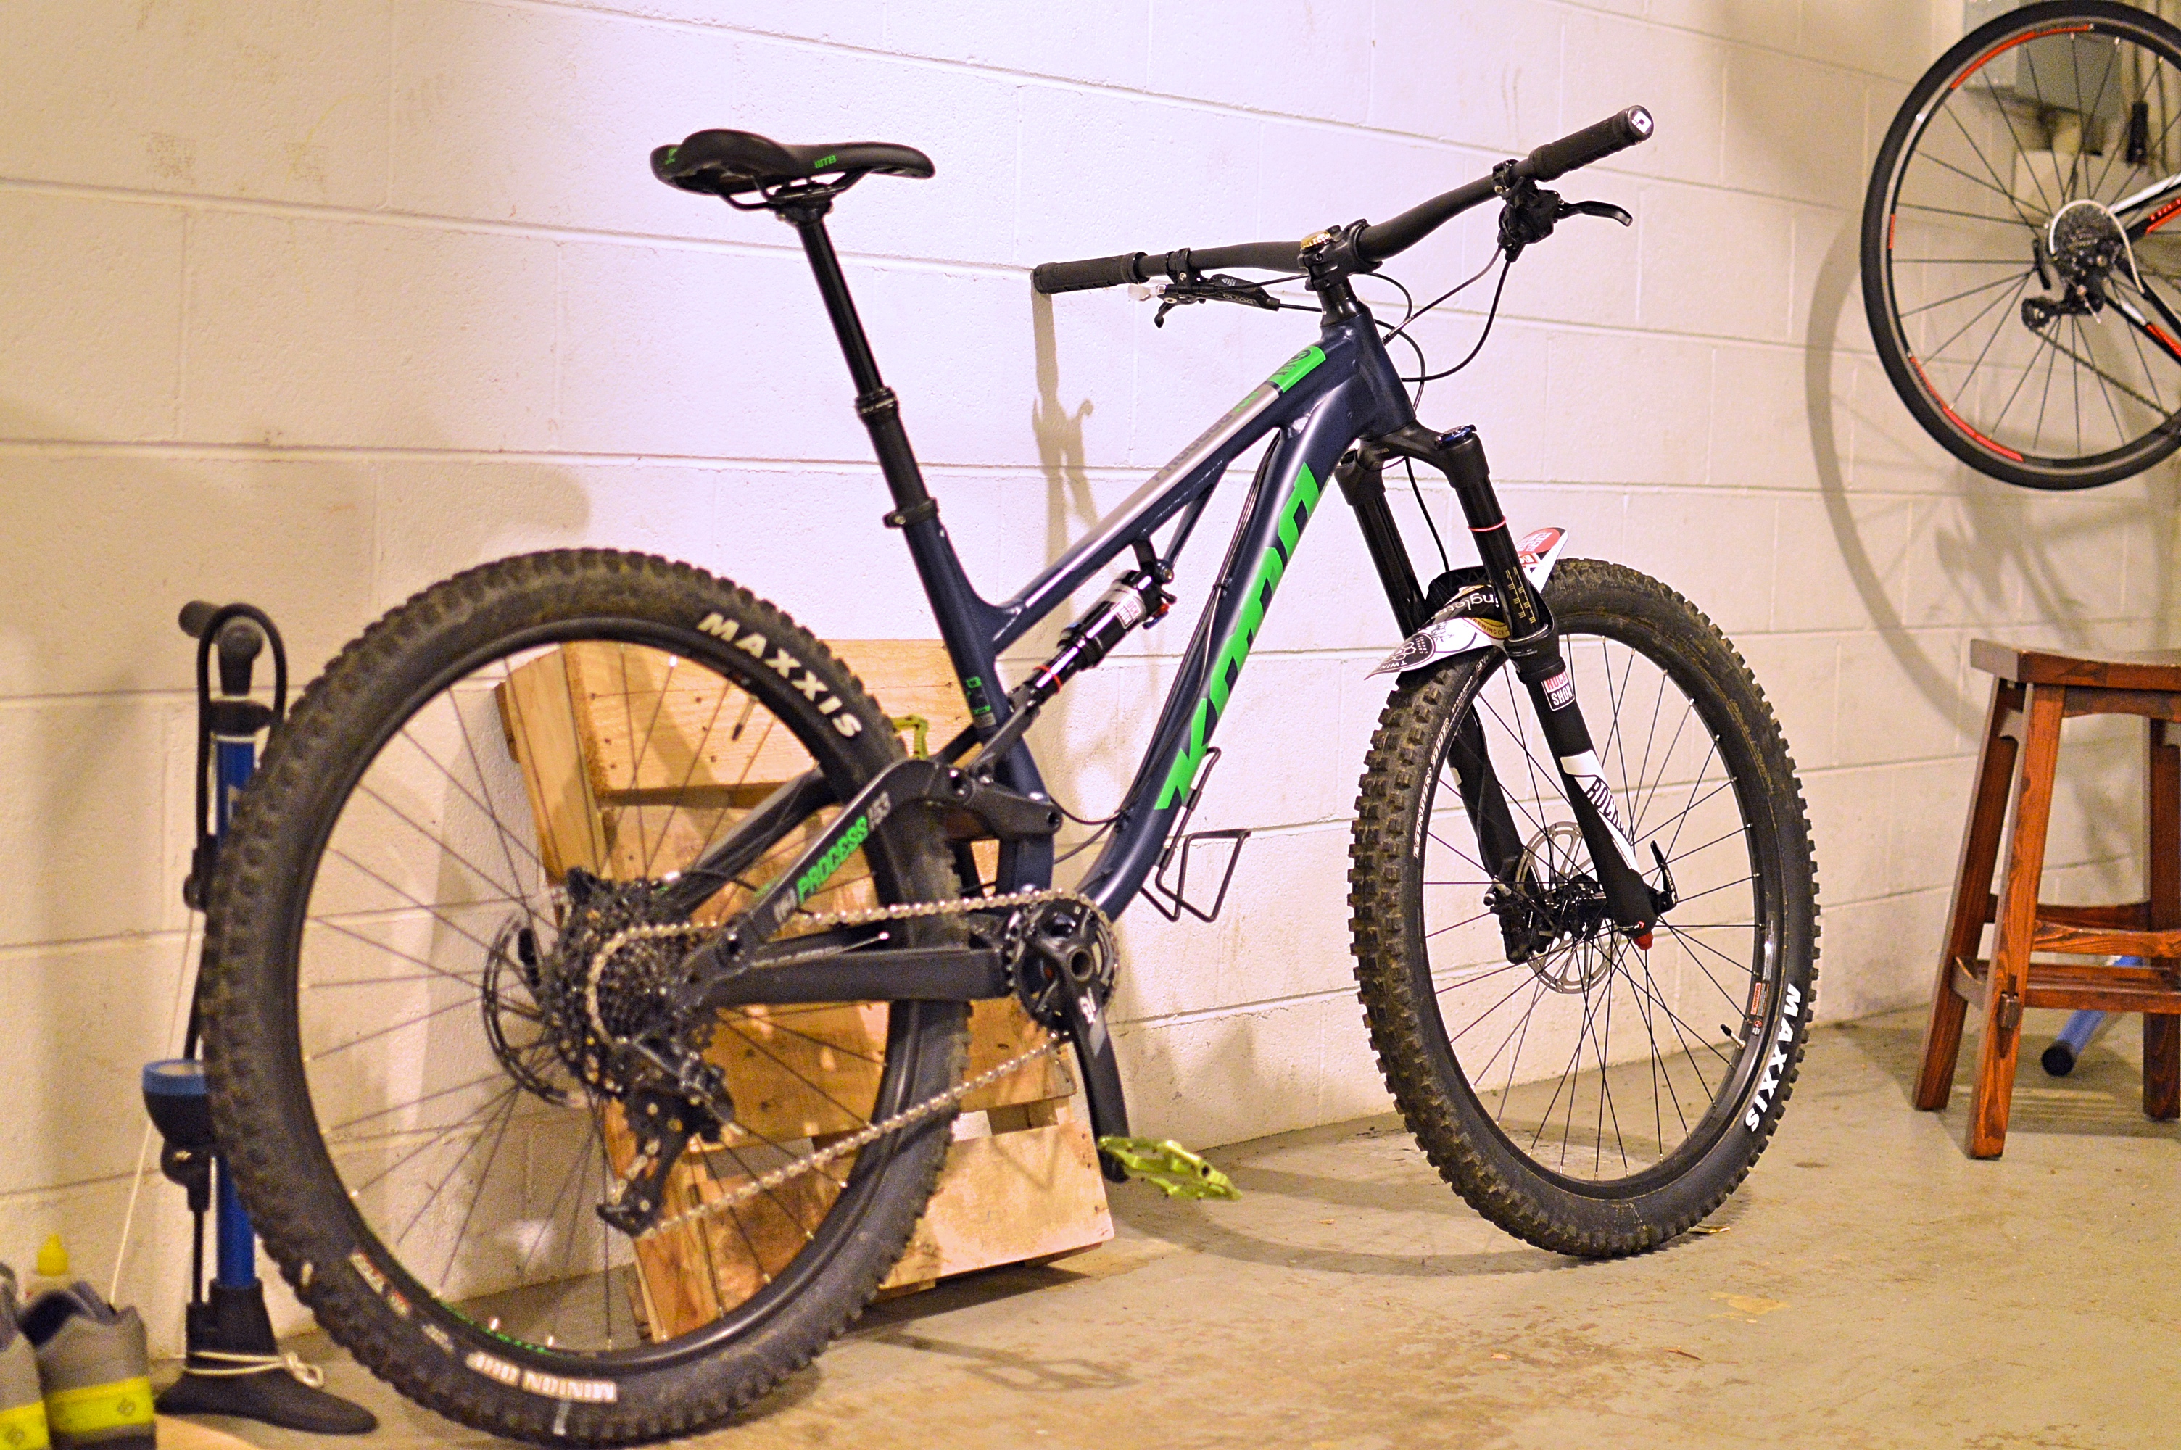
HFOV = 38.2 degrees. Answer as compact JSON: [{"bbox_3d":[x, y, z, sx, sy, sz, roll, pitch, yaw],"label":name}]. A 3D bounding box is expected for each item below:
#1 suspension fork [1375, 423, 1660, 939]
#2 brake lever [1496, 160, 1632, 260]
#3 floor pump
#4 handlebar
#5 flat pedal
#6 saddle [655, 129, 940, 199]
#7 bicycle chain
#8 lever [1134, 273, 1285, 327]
[{"bbox_3d":[0.427,-0.040,3.215,0.185,0.590,0.125,-8,20,48],"label":"suspension fork"},{"bbox_3d":[0.417,-0.476,2.895,0.175,0.052,0.100,-8,-44,48],"label":"brake lever"},{"bbox_3d":[-0.678,0.224,2.525,0.200,0.645,0.190,3,5,9],"label":"floor pump"},{"bbox_3d":[0.227,-0.482,3.093,0.085,0.070,0.800,-2,-4,-41],"label":"handlebar"},{"bbox_3d":[0.073,0.373,2.655,0.100,0.022,0.100,40,-29,-31],"label":"flat pedal"},{"bbox_3d":[-0.241,-0.481,2.682,0.275,0.065,0.145,-2,-4,-41],"label":"saddle"},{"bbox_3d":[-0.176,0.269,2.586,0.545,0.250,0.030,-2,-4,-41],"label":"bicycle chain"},{"bbox_3d":[0.107,-0.445,3.251,0.100,0.052,0.175,37,-28,-32],"label":"lever"}]

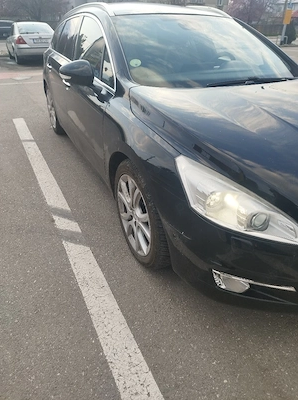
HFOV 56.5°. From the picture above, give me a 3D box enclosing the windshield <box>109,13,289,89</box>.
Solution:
[{"bbox_3d":[0.428,-1.147,2.060,1.430,0.140,0.900,-13,63,-23],"label":"windshield"}]

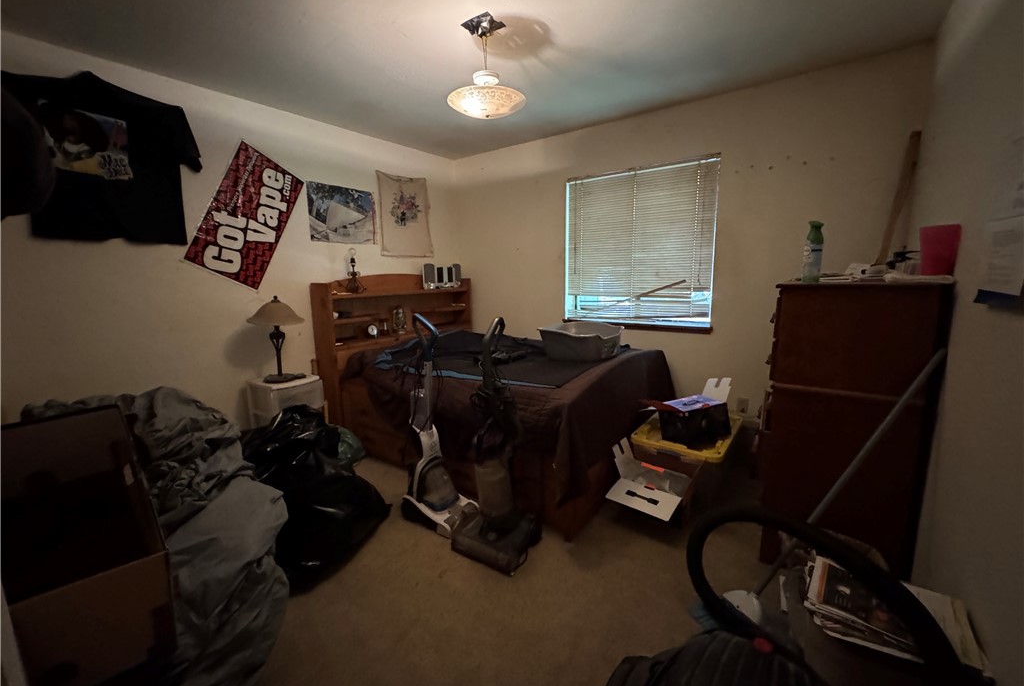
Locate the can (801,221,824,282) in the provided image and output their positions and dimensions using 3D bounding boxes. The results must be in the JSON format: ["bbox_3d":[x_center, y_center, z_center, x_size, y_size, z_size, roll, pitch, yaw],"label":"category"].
[{"bbox_3d":[1.182,-0.353,1.613,0.067,0.232,0.067,-7,11,-29],"label":"can"}]

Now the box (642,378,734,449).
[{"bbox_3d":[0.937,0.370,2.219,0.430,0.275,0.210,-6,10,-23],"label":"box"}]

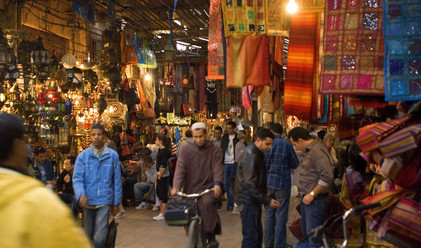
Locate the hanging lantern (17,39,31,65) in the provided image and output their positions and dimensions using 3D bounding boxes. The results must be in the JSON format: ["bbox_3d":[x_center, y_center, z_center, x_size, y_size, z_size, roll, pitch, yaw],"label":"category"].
[{"bbox_3d":[-2.770,-1.074,9.000,0.210,0.390,0.210,0,0,-22],"label":"hanging lantern"}]

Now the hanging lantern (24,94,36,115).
[{"bbox_3d":[-2.785,-0.302,9.400,0.190,0.310,0.190,0,0,-22],"label":"hanging lantern"}]

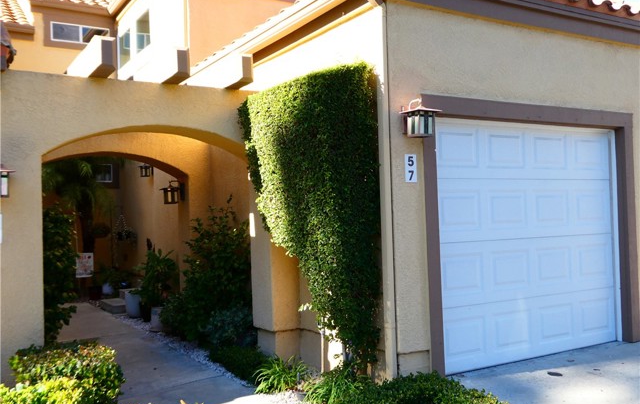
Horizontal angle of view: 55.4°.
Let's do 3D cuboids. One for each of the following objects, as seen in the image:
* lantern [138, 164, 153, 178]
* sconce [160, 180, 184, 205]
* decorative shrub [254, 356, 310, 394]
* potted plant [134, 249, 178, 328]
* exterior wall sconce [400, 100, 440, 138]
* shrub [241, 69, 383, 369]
[{"bbox_3d":[-3.255,-0.598,11.400,0.280,0.310,0.230,-1,-1,-30],"label":"lantern"},{"bbox_3d":[-1.961,-0.126,8.100,0.280,0.310,0.230,-1,-1,-30],"label":"sconce"},{"bbox_3d":[-0.311,1.380,5.119,0.420,0.250,0.420,-1,-1,-30],"label":"decorative shrub"},{"bbox_3d":[-2.022,1.082,7.544,0.500,0.970,0.500,-1,-1,-30],"label":"potted plant"},{"bbox_3d":[0.779,-0.624,4.757,0.230,0.300,0.270,-1,-1,-30],"label":"exterior wall sconce"},{"bbox_3d":[-0.091,0.218,5.267,0.596,2.571,1.421,-1,-2,-31],"label":"shrub"}]

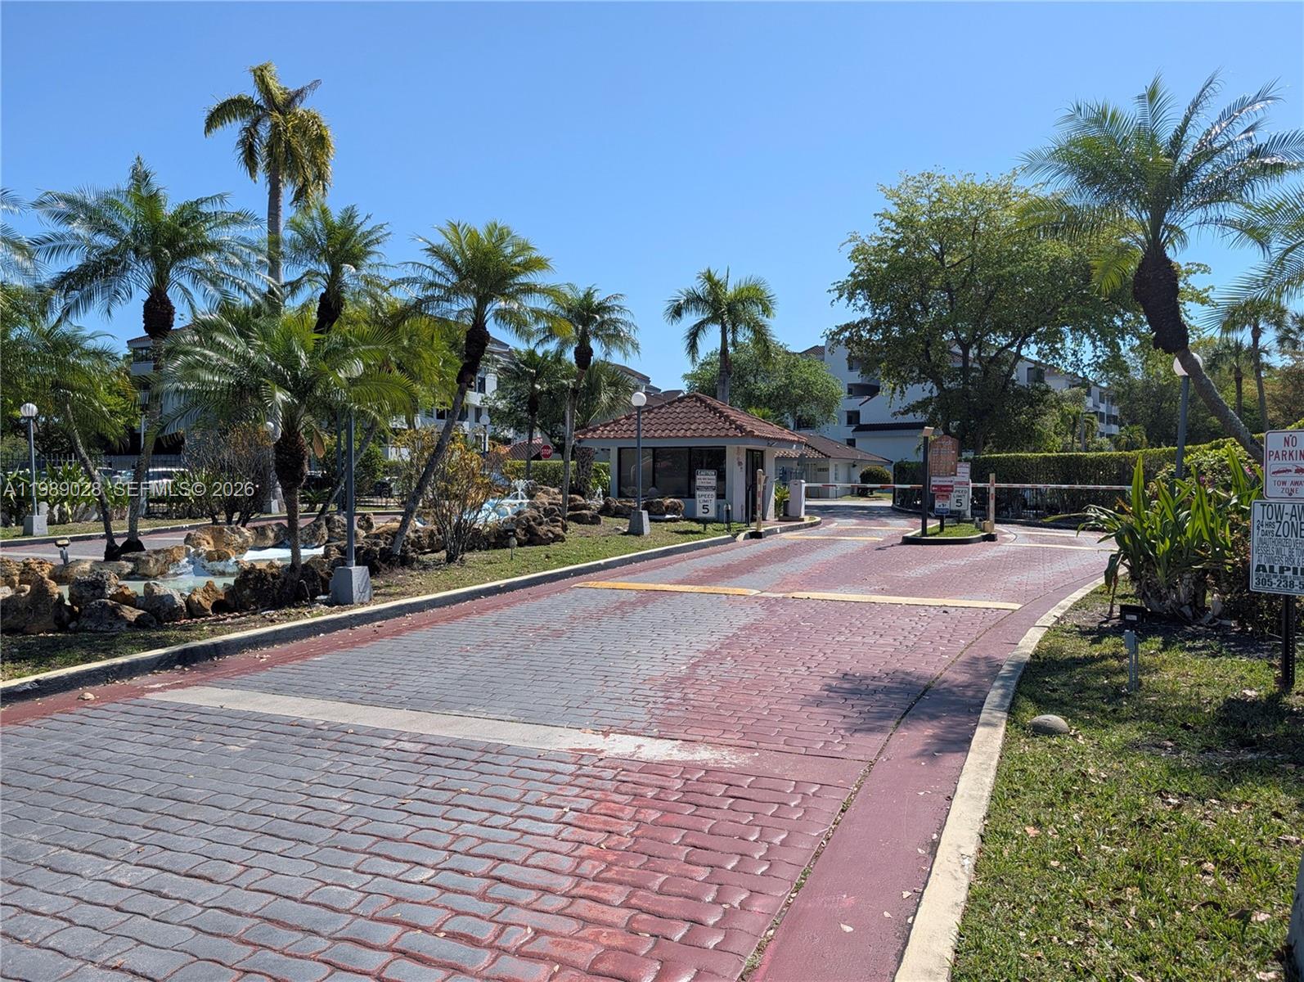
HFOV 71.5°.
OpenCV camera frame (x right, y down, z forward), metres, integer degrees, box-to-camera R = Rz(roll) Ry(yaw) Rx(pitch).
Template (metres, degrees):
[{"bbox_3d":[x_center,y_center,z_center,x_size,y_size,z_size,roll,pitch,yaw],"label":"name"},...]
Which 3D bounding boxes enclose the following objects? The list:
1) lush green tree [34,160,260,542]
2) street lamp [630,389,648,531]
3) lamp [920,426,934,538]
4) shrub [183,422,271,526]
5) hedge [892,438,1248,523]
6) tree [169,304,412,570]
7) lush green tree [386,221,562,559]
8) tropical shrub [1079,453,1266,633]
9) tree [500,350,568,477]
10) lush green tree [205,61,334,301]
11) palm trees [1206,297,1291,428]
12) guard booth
[{"bbox_3d":[-8.842,-2.373,15.800,3.900,6.931,3.700,0,2,0],"label":"lush green tree"},{"bbox_3d":[-0.271,-0.550,18.492,0.380,2.956,0.380,0,2,0],"label":"street lamp"},{"bbox_3d":[5.892,-0.207,19.400,0.250,2.400,0.220,-2,2,-45],"label":"lamp"},{"bbox_3d":[-9.674,-0.324,20.600,2.000,2.387,1.900,0,2,0],"label":"shrub"},{"bbox_3d":[11.350,-0.249,26.506,1.200,2.000,15.000,0,2,-12],"label":"hedge"},{"bbox_3d":[-4.788,-0.673,11.985,3.200,3.578,3.100,0,2,0],"label":"tree"},{"bbox_3d":[-2.905,-1.656,14.800,2.850,5.527,2.700,0,2,0],"label":"lush green tree"},{"bbox_3d":[5.153,0.409,8.918,1.800,1.670,1.700,0,2,0],"label":"tropical shrub"},{"bbox_3d":[-4.580,-2.544,34.936,2.700,6.048,2.700,0,2,0],"label":"tree"},{"bbox_3d":[-12.382,-6.636,29.302,4.200,14.688,4.200,0,2,0],"label":"lush green tree"},{"bbox_3d":[27.100,-4.100,41.000,3.500,8.900,3.400,1,2,33],"label":"palm trees"},{"bbox_3d":[1.380,-1.144,27.600,5.400,3.765,5.400,1,2,25],"label":"guard booth"}]

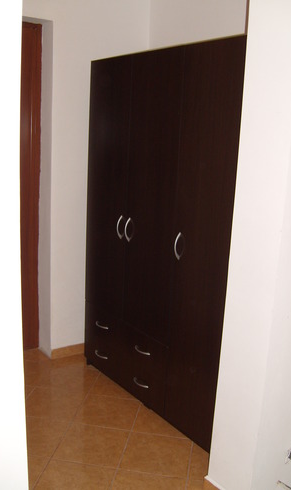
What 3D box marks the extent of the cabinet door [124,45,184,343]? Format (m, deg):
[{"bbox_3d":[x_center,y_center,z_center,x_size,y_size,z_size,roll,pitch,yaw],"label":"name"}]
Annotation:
[{"bbox_3d":[0.036,-0.247,2.762,0.025,1.576,0.459,-6,15,-35],"label":"cabinet door"}]

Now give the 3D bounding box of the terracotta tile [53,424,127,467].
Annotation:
[{"bbox_3d":[-0.266,1.039,2.556,0.330,0.012,0.330,4,12,8],"label":"terracotta tile"}]

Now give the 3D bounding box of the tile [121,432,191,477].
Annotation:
[{"bbox_3d":[0.062,1.064,2.511,0.330,0.012,0.330,4,12,8],"label":"tile"}]

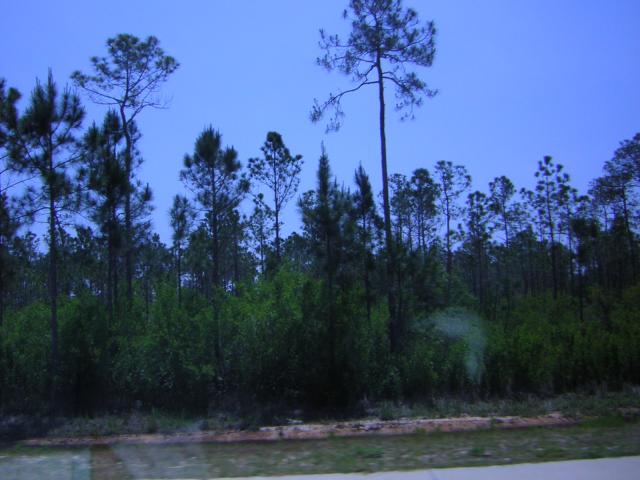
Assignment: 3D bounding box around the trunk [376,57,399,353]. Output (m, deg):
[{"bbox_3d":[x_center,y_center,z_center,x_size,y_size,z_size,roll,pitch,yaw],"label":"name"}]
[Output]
[{"bbox_3d":[2.210,-1.250,22.050,0.310,9.970,0.310,-2,-6,0],"label":"trunk"}]

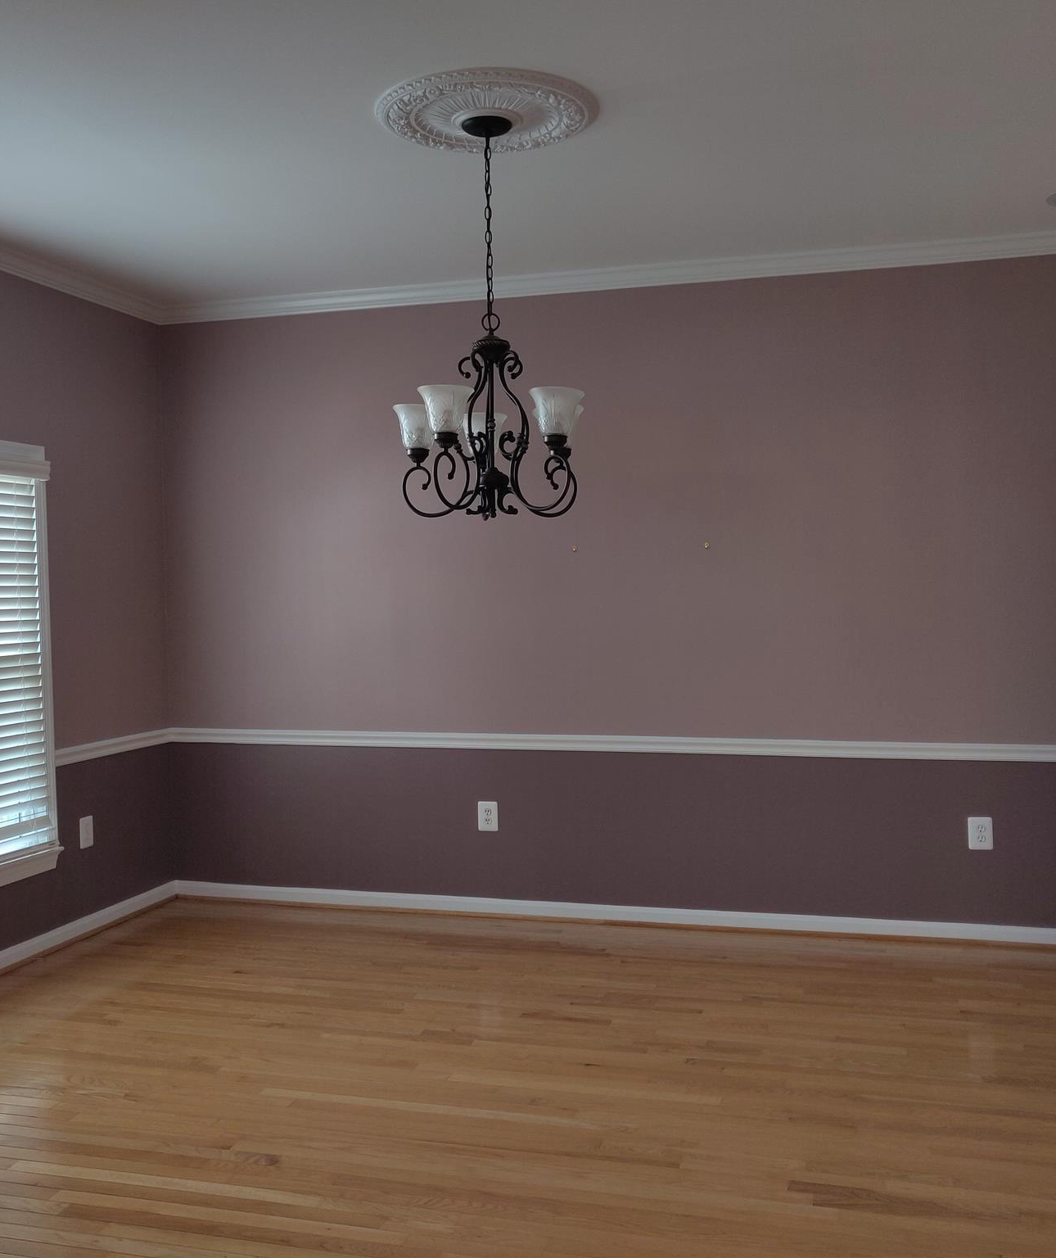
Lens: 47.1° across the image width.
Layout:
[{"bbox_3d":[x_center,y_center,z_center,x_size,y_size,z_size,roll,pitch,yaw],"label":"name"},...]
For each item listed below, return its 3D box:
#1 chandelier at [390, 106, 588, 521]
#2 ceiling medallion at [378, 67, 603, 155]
[{"bbox_3d":[-0.100,-0.847,3.336,0.550,1.089,0.550,-1,2,0],"label":"chandelier"},{"bbox_3d":[-0.110,-1.391,3.318,0.601,0.040,0.601,-1,2,0],"label":"ceiling medallion"}]

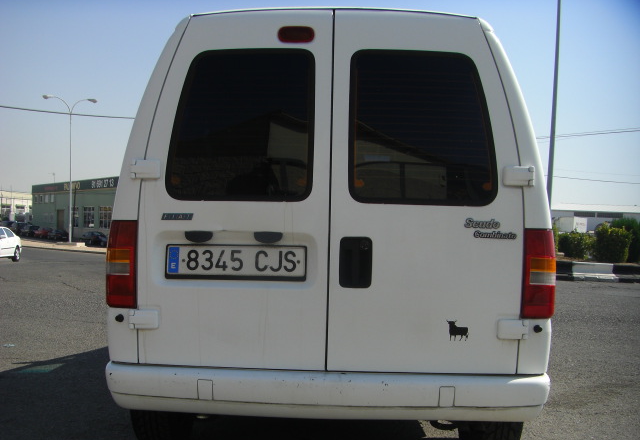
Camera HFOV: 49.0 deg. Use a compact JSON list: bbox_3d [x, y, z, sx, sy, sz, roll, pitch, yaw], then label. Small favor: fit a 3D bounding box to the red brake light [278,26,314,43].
[{"bbox_3d":[-0.091,-0.725,2.755,0.140,0.060,0.030,1,-10,2],"label":"red brake light"}]

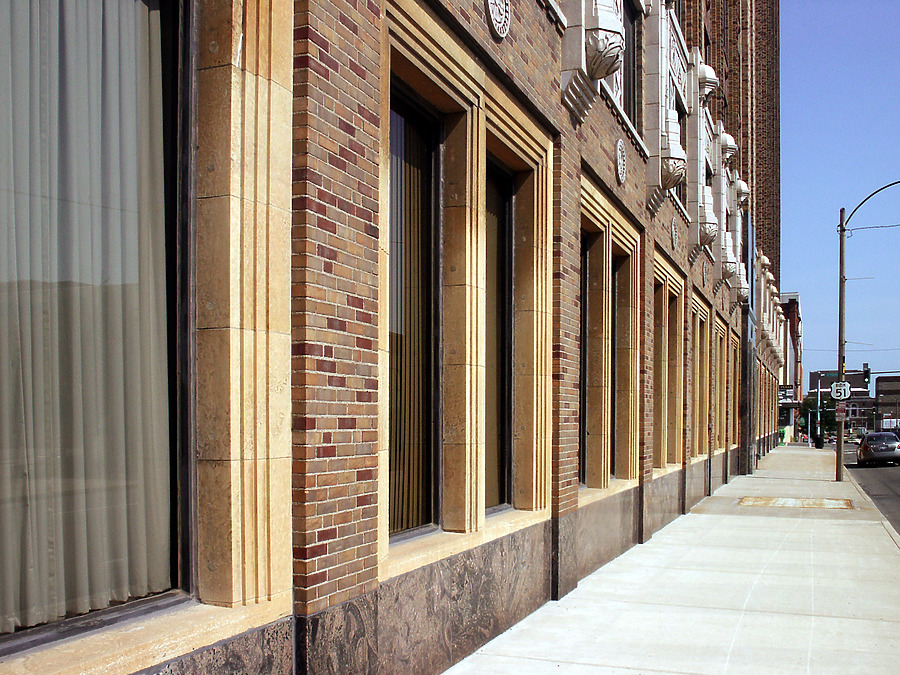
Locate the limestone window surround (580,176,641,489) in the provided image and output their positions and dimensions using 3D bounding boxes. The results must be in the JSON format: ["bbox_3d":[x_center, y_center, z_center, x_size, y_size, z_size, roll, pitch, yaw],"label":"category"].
[{"bbox_3d":[1.899,0.093,11.379,0.300,3.550,3.700,-2,-5,22],"label":"limestone window surround"}]

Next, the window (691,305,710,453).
[{"bbox_3d":[5.281,1.016,20.104,0.200,3.200,3.400,-2,-5,22],"label":"window"}]

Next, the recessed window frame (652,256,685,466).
[{"bbox_3d":[3.632,0.463,15.732,0.300,3.550,3.700,-2,-5,22],"label":"recessed window frame"}]

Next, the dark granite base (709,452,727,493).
[{"bbox_3d":[6.937,3.462,23.511,0.150,0.890,4.400,-2,-5,22],"label":"dark granite base"}]

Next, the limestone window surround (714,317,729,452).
[{"bbox_3d":[7.079,1.260,24.387,0.300,3.520,3.700,-2,-5,22],"label":"limestone window surround"}]

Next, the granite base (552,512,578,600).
[{"bbox_3d":[1.101,2.092,8.794,0.100,0.760,0.765,-2,-5,22],"label":"granite base"}]

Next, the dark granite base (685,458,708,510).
[{"bbox_3d":[5.241,3.074,19.253,0.150,0.880,4.400,-2,-5,22],"label":"dark granite base"}]

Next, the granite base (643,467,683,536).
[{"bbox_3d":[3.508,2.659,14.903,0.150,0.850,4.400,-2,-5,22],"label":"granite base"}]

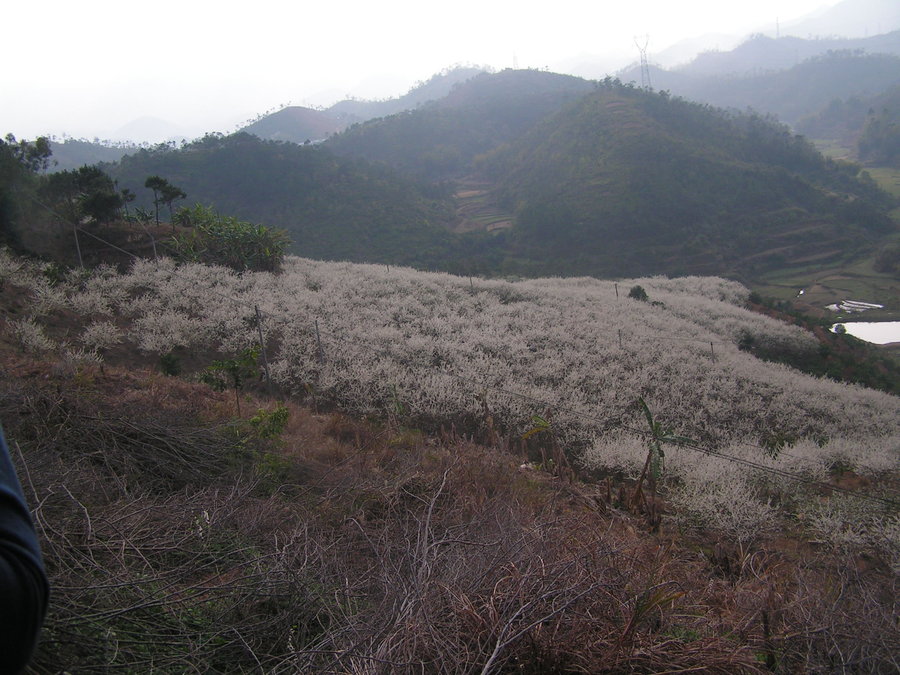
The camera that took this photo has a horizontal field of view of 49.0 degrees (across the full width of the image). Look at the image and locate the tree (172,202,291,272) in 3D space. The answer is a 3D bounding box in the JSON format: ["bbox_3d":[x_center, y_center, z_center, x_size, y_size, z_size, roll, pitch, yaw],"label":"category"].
[{"bbox_3d":[-19.511,-8.760,87.422,10.500,5.800,6.000,-8,10,-12],"label":"tree"}]

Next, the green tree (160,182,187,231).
[{"bbox_3d":[-27.583,-12.995,98.383,2.600,4.900,2.500,-9,10,-14],"label":"green tree"}]

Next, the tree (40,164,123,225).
[{"bbox_3d":[-37.319,-14.318,100.331,8.200,6.600,6.500,-9,11,-19],"label":"tree"}]

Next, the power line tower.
[{"bbox_3d":[95.930,-137.043,492.358,8.000,29.500,6.500,-4,10,12],"label":"power line tower"}]

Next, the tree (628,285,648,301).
[{"bbox_3d":[30.892,-7.293,161.918,3.200,2.900,3.000,-4,10,11],"label":"tree"}]

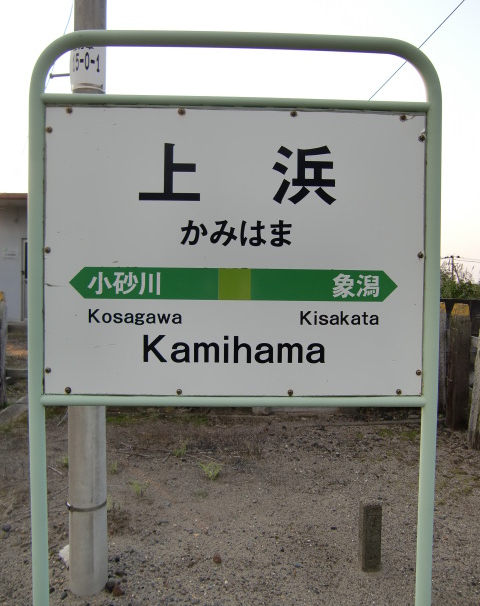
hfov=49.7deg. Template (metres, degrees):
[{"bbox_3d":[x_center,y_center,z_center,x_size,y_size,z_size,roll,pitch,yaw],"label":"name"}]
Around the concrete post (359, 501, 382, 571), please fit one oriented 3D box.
[{"bbox_3d":[0.709,1.267,2.819,0.097,0.345,0.097,0,2,2],"label":"concrete post"}]

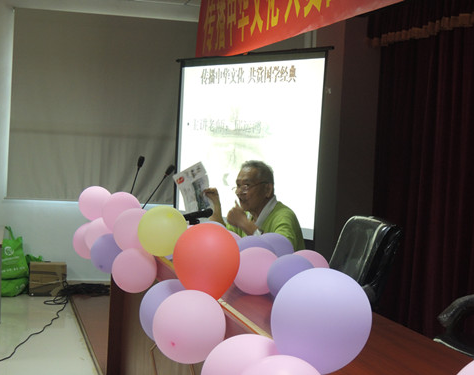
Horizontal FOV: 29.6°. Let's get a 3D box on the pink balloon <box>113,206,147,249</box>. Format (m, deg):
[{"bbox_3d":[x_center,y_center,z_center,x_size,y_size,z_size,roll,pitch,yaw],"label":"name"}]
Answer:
[{"bbox_3d":[-0.466,0.202,4.150,0.211,0.219,0.211,2,2,-13],"label":"pink balloon"}]

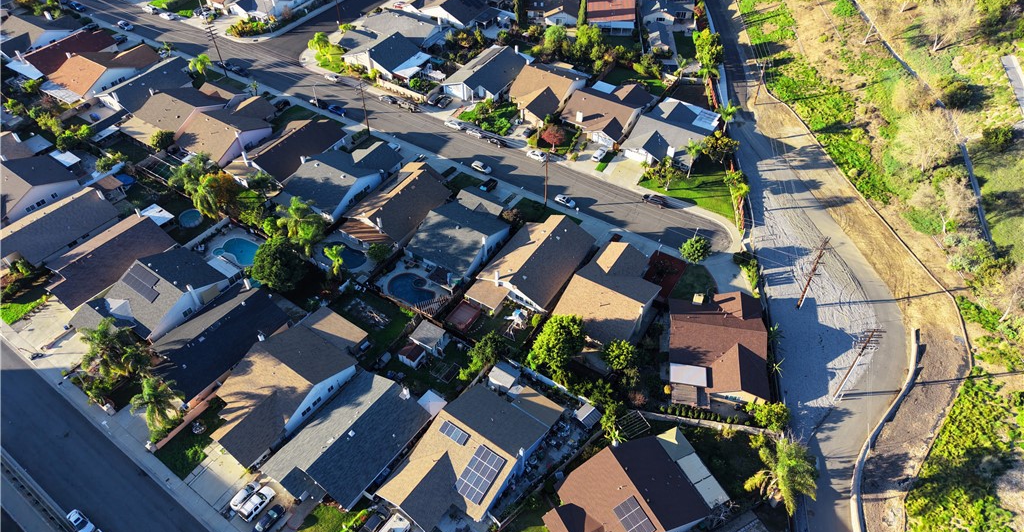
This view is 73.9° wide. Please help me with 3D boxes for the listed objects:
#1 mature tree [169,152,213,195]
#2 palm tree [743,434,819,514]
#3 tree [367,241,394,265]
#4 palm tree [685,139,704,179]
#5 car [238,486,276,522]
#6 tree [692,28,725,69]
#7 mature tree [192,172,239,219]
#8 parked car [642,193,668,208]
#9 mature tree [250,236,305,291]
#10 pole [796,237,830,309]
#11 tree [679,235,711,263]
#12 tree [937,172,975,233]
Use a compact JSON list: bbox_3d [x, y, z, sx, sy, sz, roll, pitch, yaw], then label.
[{"bbox_3d":[-66.407,-18.967,140.689,8.300,9.000,8.100,-1,46,0],"label":"mature tree"},{"bbox_3d":[35.352,28.610,90.277,8.800,11.000,8.600,-1,46,0],"label":"palm tree"},{"bbox_3d":[-24.060,-2.220,124.670,4.500,4.400,4.500,0,44,0],"label":"tree"},{"bbox_3d":[37.720,-21.980,141.360,3.800,9.200,3.800,0,44,0],"label":"palm tree"},{"bbox_3d":[-35.150,32.940,94.120,1.950,1.800,4.850,26,50,26],"label":"car"},{"bbox_3d":[48.900,-53.800,168.800,7.400,9.600,7.400,-1,43,0],"label":"tree"},{"bbox_3d":[-58.960,-14.127,135.908,8.200,8.800,8.000,-1,46,0],"label":"mature tree"},{"bbox_3d":[29.740,-13.956,142.414,4.800,1.750,1.930,24,50,23],"label":"parked car"},{"bbox_3d":[-40.310,0.280,118.140,9.600,10.000,9.600,0,44,0],"label":"mature tree"},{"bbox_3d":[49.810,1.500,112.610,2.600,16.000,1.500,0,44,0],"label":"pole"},{"bbox_3d":[33.320,-2.780,124.670,5.800,5.200,5.800,0,44,0],"label":"tree"},{"bbox_3d":[85.130,-11.397,132.166,7.800,11.500,7.800,-1,44,0],"label":"tree"}]

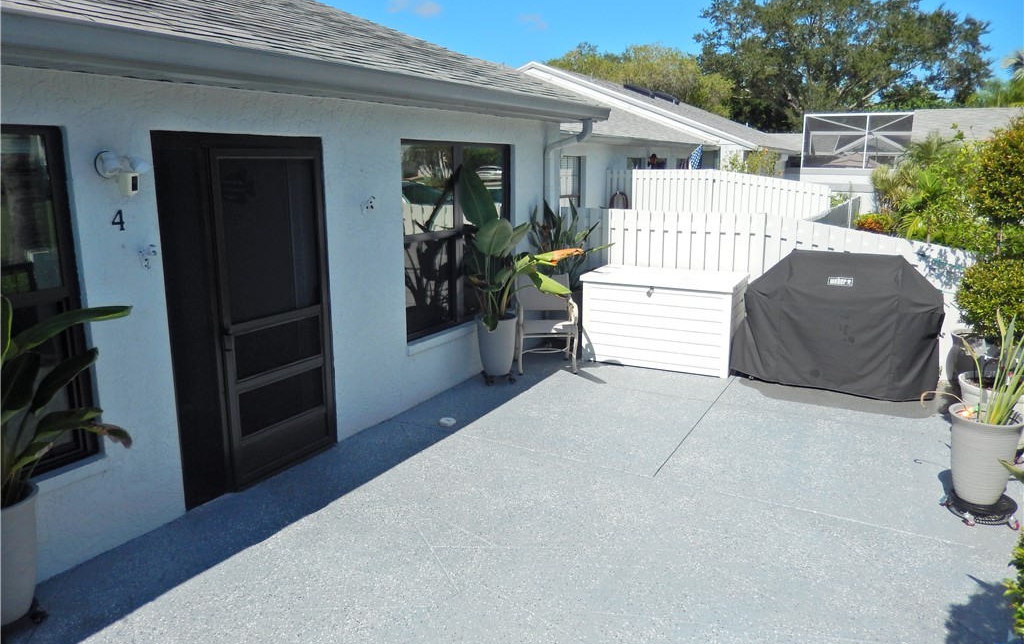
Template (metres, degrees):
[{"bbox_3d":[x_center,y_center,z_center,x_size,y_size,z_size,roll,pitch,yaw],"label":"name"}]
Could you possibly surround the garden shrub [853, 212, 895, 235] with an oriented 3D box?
[{"bbox_3d":[5.865,-1.198,12.089,0.750,1.150,0.750,7,14,28],"label":"garden shrub"}]

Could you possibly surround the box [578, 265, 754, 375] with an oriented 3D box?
[{"bbox_3d":[1.529,-0.034,7.412,1.480,0.850,0.840,7,14,28],"label":"box"}]

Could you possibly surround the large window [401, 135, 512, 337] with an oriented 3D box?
[{"bbox_3d":[-0.450,-0.775,6.535,0.100,1.580,1.790,7,14,28],"label":"large window"}]

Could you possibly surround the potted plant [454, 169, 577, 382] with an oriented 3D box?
[{"bbox_3d":[0.121,-0.462,6.718,0.900,1.970,0.820,7,14,28],"label":"potted plant"}]

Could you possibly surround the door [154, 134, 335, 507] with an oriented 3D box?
[{"bbox_3d":[-1.569,-0.067,4.529,0.110,2.100,1.250,7,14,28],"label":"door"}]

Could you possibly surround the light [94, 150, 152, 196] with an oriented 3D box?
[{"bbox_3d":[-1.875,-0.709,3.569,0.165,0.220,0.250,7,14,28],"label":"light"}]

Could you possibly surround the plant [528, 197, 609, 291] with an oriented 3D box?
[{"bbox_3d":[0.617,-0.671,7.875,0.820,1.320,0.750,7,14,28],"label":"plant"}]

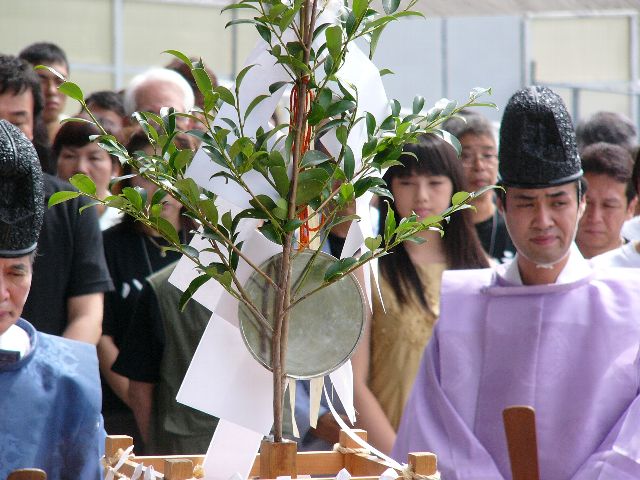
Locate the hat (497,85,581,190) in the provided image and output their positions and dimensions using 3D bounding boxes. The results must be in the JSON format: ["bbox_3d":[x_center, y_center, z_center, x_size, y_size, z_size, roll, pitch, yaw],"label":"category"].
[{"bbox_3d":[0.439,-0.214,9.150,0.167,0.188,0.215,-2,9,1],"label":"hat"}]

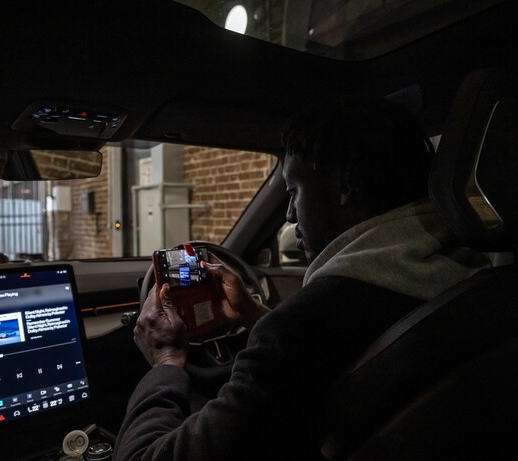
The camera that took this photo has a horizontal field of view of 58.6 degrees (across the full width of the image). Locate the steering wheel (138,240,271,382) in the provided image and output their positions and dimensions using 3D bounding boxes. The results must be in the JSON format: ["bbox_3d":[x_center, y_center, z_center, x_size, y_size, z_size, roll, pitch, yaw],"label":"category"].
[{"bbox_3d":[-0.137,0.201,1.209,0.370,0.358,0.090,-2,-19,-41],"label":"steering wheel"}]

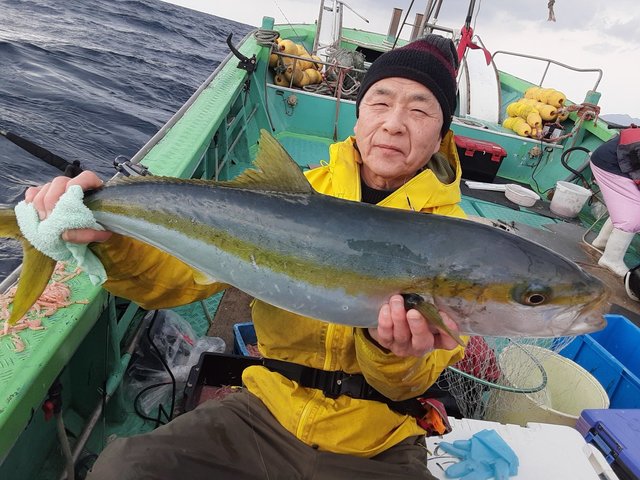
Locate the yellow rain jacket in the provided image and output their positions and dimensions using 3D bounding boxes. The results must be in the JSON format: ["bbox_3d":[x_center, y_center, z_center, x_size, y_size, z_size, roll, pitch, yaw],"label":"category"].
[{"bbox_3d":[0.005,0.074,0.881,0.570,0.580,0.500,17,21,5],"label":"yellow rain jacket"}]

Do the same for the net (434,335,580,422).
[{"bbox_3d":[0.410,0.294,1.200,0.420,0.250,0.360,23,22,19],"label":"net"}]

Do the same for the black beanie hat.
[{"bbox_3d":[0.164,-0.283,0.915,0.188,0.185,0.225,16,21,2],"label":"black beanie hat"}]

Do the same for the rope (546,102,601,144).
[{"bbox_3d":[2.226,-1.024,4.350,0.400,0.360,0.280,16,21,0],"label":"rope"}]

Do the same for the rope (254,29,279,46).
[{"bbox_3d":[-0.520,-1.988,4.900,0.230,0.140,0.220,16,21,0],"label":"rope"}]

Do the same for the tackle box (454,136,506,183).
[{"bbox_3d":[1.431,-0.722,4.450,0.430,0.290,0.290,16,21,0],"label":"tackle box"}]

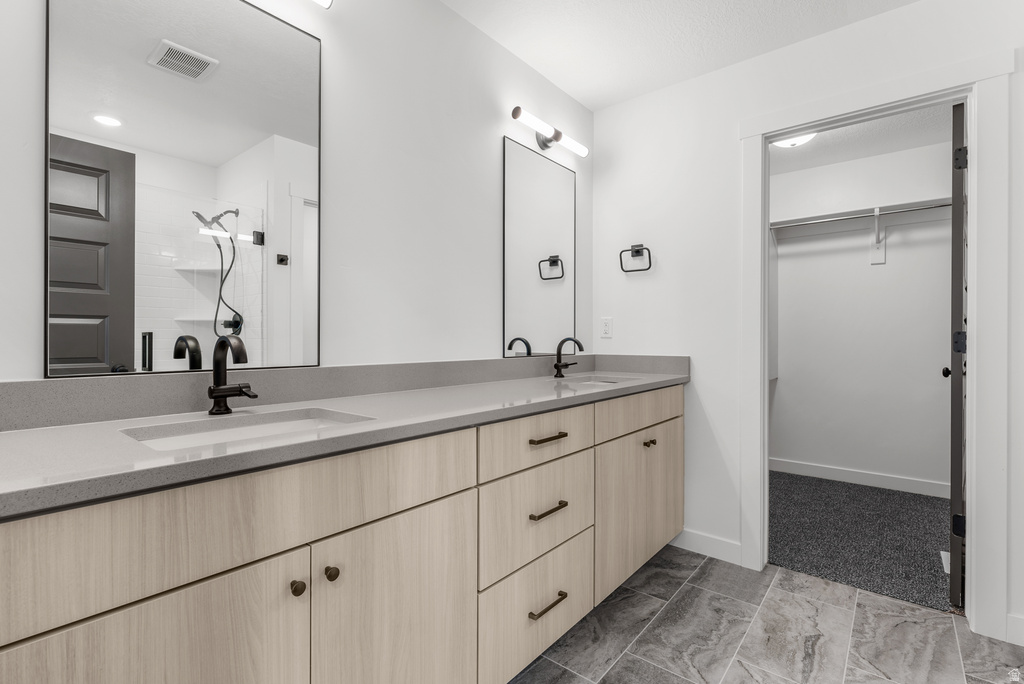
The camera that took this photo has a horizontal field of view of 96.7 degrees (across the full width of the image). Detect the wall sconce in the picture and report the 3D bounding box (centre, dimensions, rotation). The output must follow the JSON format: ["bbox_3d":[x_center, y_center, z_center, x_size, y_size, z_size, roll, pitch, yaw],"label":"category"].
[{"bbox_3d":[0.201,-1.033,2.298,0.110,0.117,0.610,0,0,40],"label":"wall sconce"}]

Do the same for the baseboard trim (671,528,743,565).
[{"bbox_3d":[0.985,1.042,2.344,0.370,0.104,0.015,0,0,40],"label":"baseboard trim"}]

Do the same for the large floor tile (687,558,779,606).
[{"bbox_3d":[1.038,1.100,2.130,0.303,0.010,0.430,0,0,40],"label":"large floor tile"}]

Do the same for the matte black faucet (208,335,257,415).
[{"bbox_3d":[-0.678,0.081,1.127,0.170,0.193,0.102,0,0,40],"label":"matte black faucet"}]

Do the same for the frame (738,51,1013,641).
[{"bbox_3d":[1.500,0.010,1.986,0.910,2.150,0.140,0,0,40],"label":"frame"}]

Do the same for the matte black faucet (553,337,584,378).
[{"bbox_3d":[0.299,0.080,2.282,0.170,0.193,0.102,0,0,40],"label":"matte black faucet"}]

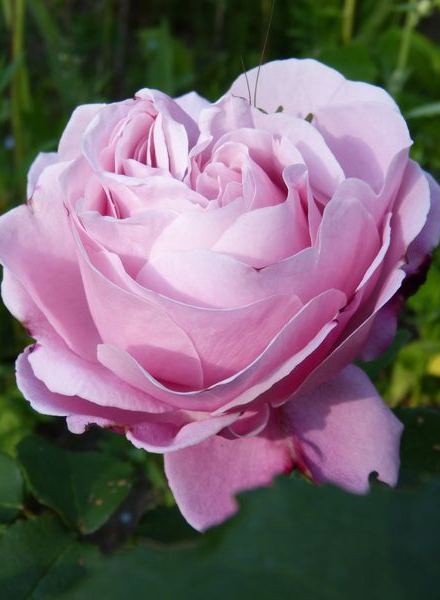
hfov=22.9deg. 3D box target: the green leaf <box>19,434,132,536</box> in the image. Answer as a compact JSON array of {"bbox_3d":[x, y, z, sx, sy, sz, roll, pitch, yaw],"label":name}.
[{"bbox_3d":[-0.042,0.053,0.315,0.033,0.009,0.036,-4,44,-4],"label":"green leaf"}]

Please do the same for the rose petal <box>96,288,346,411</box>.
[{"bbox_3d":[0.000,0.011,0.233,0.053,0.021,0.019,0,33,0],"label":"rose petal"}]

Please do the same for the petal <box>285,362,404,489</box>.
[{"bbox_3d":[0.028,0.030,0.255,0.028,0.029,0.012,-1,6,-9],"label":"petal"}]

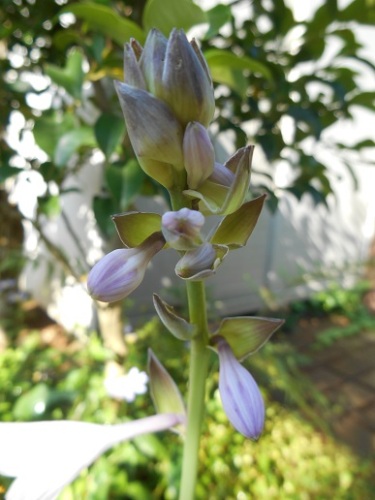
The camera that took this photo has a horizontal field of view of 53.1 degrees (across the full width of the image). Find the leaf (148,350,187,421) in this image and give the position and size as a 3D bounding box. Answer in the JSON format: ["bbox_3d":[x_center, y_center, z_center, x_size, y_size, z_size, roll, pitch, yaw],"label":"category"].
[{"bbox_3d":[-0.011,0.073,0.205,0.017,0.042,0.011,-26,3,-24],"label":"leaf"}]

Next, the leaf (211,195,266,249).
[{"bbox_3d":[0.028,-0.015,0.203,0.021,0.040,0.012,42,-9,16],"label":"leaf"}]

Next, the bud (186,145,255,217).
[{"bbox_3d":[0.016,-0.035,0.192,0.021,0.042,0.024,30,11,-39],"label":"bud"}]

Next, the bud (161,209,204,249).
[{"bbox_3d":[-0.002,-0.010,0.178,0.020,0.020,0.028,0,20,0],"label":"bud"}]

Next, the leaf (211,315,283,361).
[{"bbox_3d":[0.033,0.048,0.205,0.042,0.023,0.013,-13,-15,-14],"label":"leaf"}]

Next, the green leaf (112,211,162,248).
[{"bbox_3d":[-0.025,-0.010,0.200,0.034,0.021,0.012,18,-19,9],"label":"green leaf"}]

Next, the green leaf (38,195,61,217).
[{"bbox_3d":[-0.331,-0.107,0.900,0.048,0.050,0.030,0,0,0],"label":"green leaf"}]

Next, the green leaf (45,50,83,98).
[{"bbox_3d":[-0.262,-0.376,0.800,0.080,0.100,0.045,12,0,-4],"label":"green leaf"}]

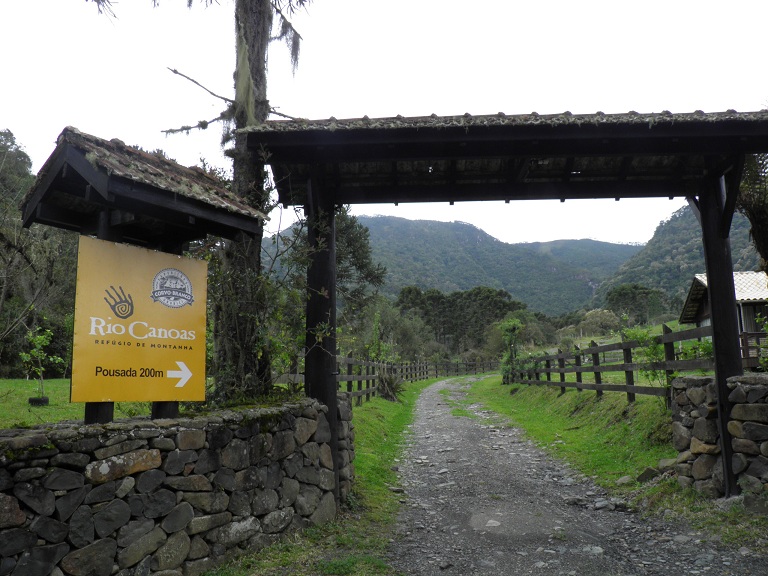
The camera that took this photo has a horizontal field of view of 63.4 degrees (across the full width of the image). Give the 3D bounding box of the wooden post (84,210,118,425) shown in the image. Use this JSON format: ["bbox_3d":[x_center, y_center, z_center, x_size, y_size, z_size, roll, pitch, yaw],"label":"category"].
[{"bbox_3d":[-2.026,0.169,4.511,0.140,1.590,0.140,-6,-10,33],"label":"wooden post"}]

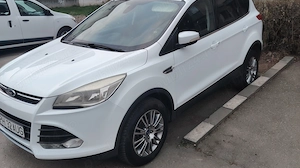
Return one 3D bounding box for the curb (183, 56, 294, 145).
[{"bbox_3d":[1.771,0.059,4.637,0.160,0.110,4.350,13,24,37],"label":"curb"}]

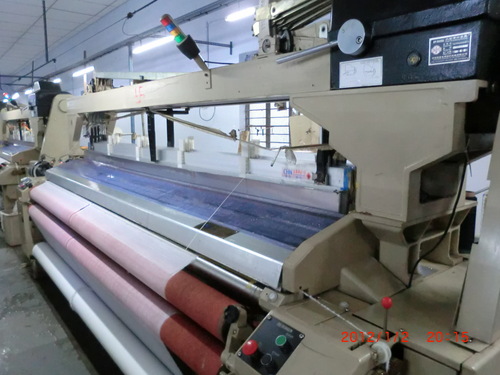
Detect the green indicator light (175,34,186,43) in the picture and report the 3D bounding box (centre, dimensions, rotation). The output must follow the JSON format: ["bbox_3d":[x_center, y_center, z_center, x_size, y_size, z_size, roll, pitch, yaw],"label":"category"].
[{"bbox_3d":[-0.272,-0.578,1.510,0.036,0.036,0.028,11,-30,49],"label":"green indicator light"}]

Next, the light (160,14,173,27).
[{"bbox_3d":[-0.314,-0.624,1.465,0.036,0.036,0.029,11,-30,49],"label":"light"}]

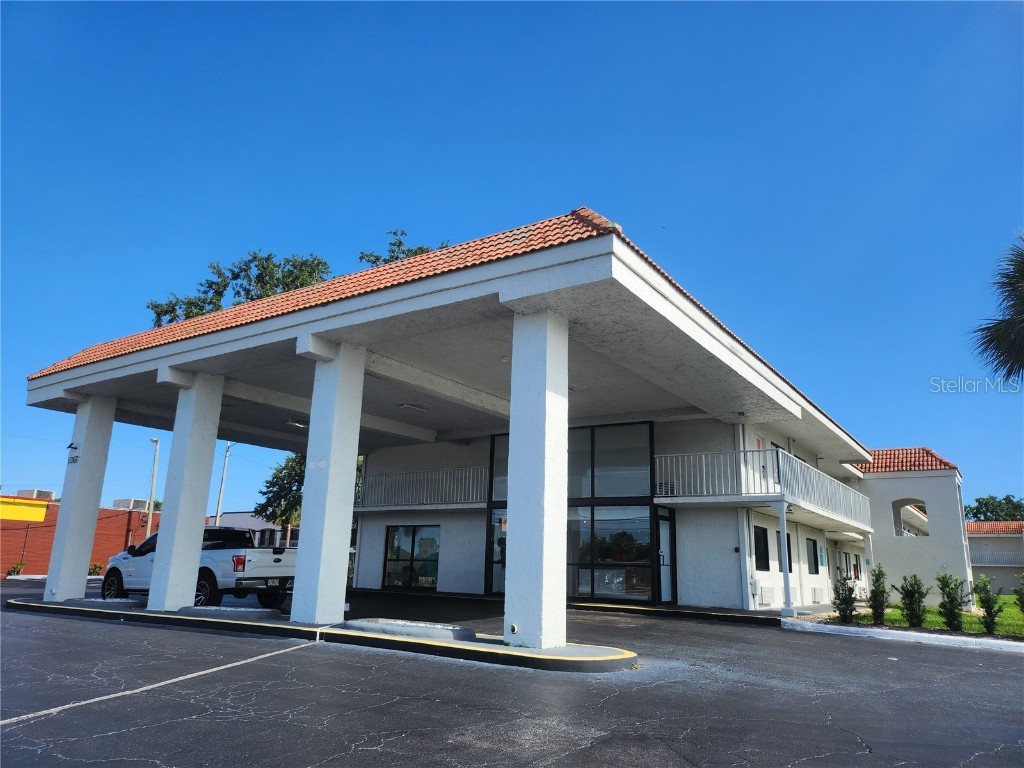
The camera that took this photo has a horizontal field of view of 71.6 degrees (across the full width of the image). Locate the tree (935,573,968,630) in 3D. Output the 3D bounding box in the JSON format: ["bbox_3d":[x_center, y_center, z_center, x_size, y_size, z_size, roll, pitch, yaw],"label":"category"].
[{"bbox_3d":[8.190,4.047,13.214,0.516,1.044,0.516,-8,-17,33],"label":"tree"}]

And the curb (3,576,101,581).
[{"bbox_3d":[-22.531,9.626,35.307,0.200,0.200,5.025,-8,-17,33],"label":"curb"}]

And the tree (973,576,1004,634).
[{"bbox_3d":[8.704,4.015,12.962,0.476,1.041,0.476,-8,-17,33],"label":"tree"}]

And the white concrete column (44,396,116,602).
[{"bbox_3d":[-10.688,2.797,17.687,0.628,4.960,0.628,-8,-17,33],"label":"white concrete column"}]

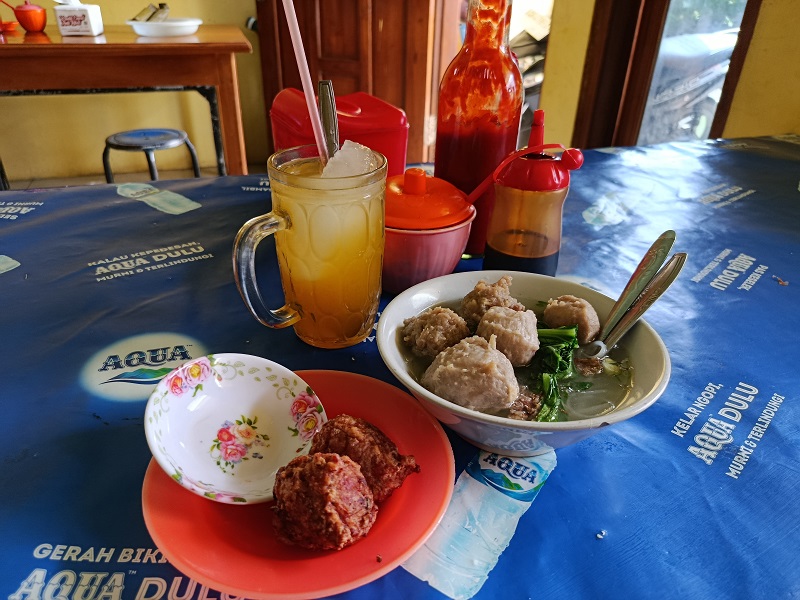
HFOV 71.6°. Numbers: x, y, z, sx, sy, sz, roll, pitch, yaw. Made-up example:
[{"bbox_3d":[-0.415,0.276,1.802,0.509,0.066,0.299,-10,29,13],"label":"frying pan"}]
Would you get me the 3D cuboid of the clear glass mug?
[{"bbox_3d":[-0.063,-0.032,0.389,0.119,0.129,0.083,-15,33,-29],"label":"clear glass mug"}]

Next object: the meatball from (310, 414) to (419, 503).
[{"bbox_3d":[-0.018,0.077,0.271,0.049,0.040,0.042,2,29,0],"label":"meatball"}]

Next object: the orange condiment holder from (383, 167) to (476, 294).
[{"bbox_3d":[0.010,-0.061,0.478,0.108,0.100,0.108,2,29,0],"label":"orange condiment holder"}]

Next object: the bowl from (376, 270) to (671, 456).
[{"bbox_3d":[0.067,0.044,0.333,0.162,0.059,0.162,2,29,-1],"label":"bowl"}]

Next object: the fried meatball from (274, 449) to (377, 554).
[{"bbox_3d":[-0.033,0.089,0.245,0.045,0.043,0.043,2,29,0],"label":"fried meatball"}]

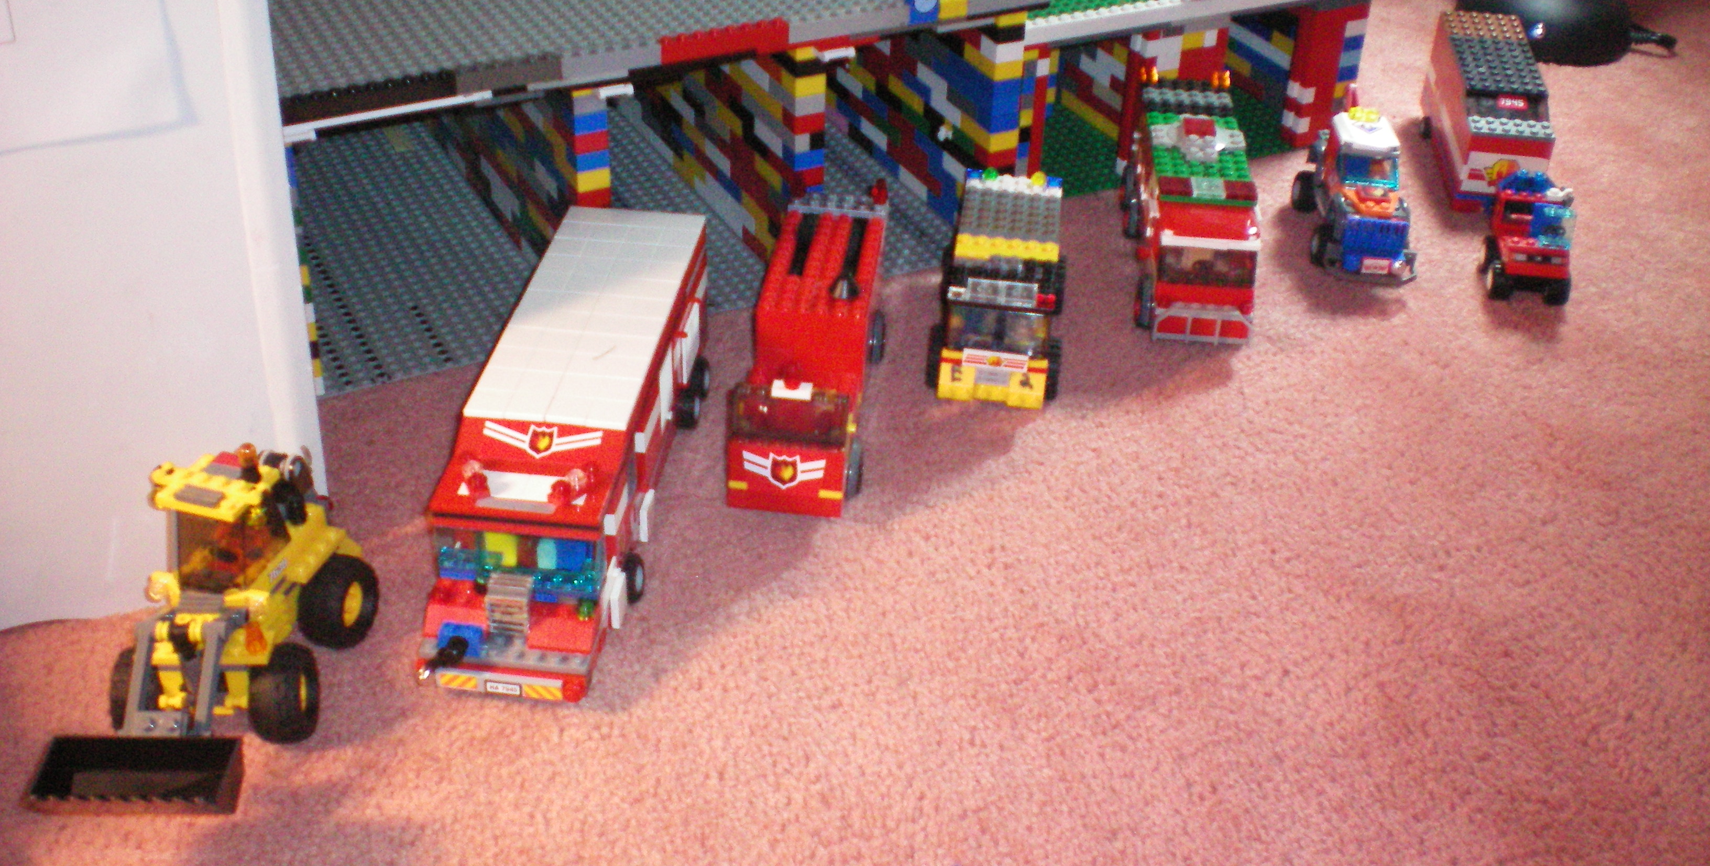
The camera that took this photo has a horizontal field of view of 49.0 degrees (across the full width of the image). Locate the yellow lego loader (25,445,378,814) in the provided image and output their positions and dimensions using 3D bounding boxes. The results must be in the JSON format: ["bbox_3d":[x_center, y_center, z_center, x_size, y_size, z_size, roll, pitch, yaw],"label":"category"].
[{"bbox_3d":[-0.230,0.062,0.669,0.088,0.090,0.125,7,34,6],"label":"yellow lego loader"}]

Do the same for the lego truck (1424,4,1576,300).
[{"bbox_3d":[0.363,-0.159,1.052,0.053,0.077,0.218,5,34,3],"label":"lego truck"}]

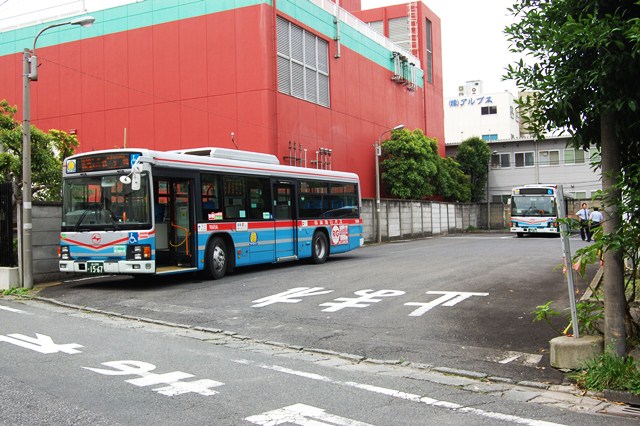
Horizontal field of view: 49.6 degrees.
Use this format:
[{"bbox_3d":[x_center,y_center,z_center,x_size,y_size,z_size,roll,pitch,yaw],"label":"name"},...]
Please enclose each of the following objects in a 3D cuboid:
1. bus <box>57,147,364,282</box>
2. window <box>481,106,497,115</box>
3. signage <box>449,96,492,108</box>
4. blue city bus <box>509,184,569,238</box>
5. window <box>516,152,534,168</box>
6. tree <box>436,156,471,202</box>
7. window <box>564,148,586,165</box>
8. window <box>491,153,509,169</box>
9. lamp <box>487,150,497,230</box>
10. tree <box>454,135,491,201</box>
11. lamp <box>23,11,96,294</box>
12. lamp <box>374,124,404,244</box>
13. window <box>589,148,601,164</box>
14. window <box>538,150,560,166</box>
[{"bbox_3d":[-2.028,-0.014,18.415,2.490,3.000,10.350,-2,-1,27],"label":"bus"},{"bbox_3d":[18.591,-11.188,76.000,1.720,0.950,0.150,-2,-1,23],"label":"window"},{"bbox_3d":[16.343,-11.939,74.981,4.637,0.900,0.100,-2,-2,19],"label":"signage"},{"bbox_3d":[13.562,-0.107,42.142,2.490,3.000,10.700,-2,-1,23],"label":"blue city bus"},{"bbox_3d":[15.828,-4.084,53.500,1.500,1.200,0.150,-2,-1,26],"label":"window"},{"bbox_3d":[9.543,-1.197,49.460,2.600,5.610,2.600,-2,-1,27],"label":"tree"},{"bbox_3d":[18.691,-4.080,50.849,1.551,1.234,0.100,-2,-2,19],"label":"window"},{"bbox_3d":[13.748,-3.921,52.600,1.497,1.238,0.100,-2,-2,19],"label":"window"},{"bbox_3d":[12.938,-1.694,51.971,0.300,5.910,1.400,-1,-1,-18],"label":"lamp"},{"bbox_3d":[10.489,-2.022,47.500,2.468,6.443,2.468,-2,-2,19],"label":"tree"},{"bbox_3d":[-5.384,-1.183,14.163,1.650,5.420,0.300,-2,-1,14],"label":"lamp"},{"bbox_3d":[3.475,-1.389,34.046,1.500,5.720,0.300,-2,-1,27],"label":"lamp"},{"bbox_3d":[20.312,-4.132,50.275,1.550,1.198,0.100,-2,-2,19],"label":"window"},{"bbox_3d":[17.046,-4.019,51.432,1.523,1.241,0.100,-2,-2,19],"label":"window"}]

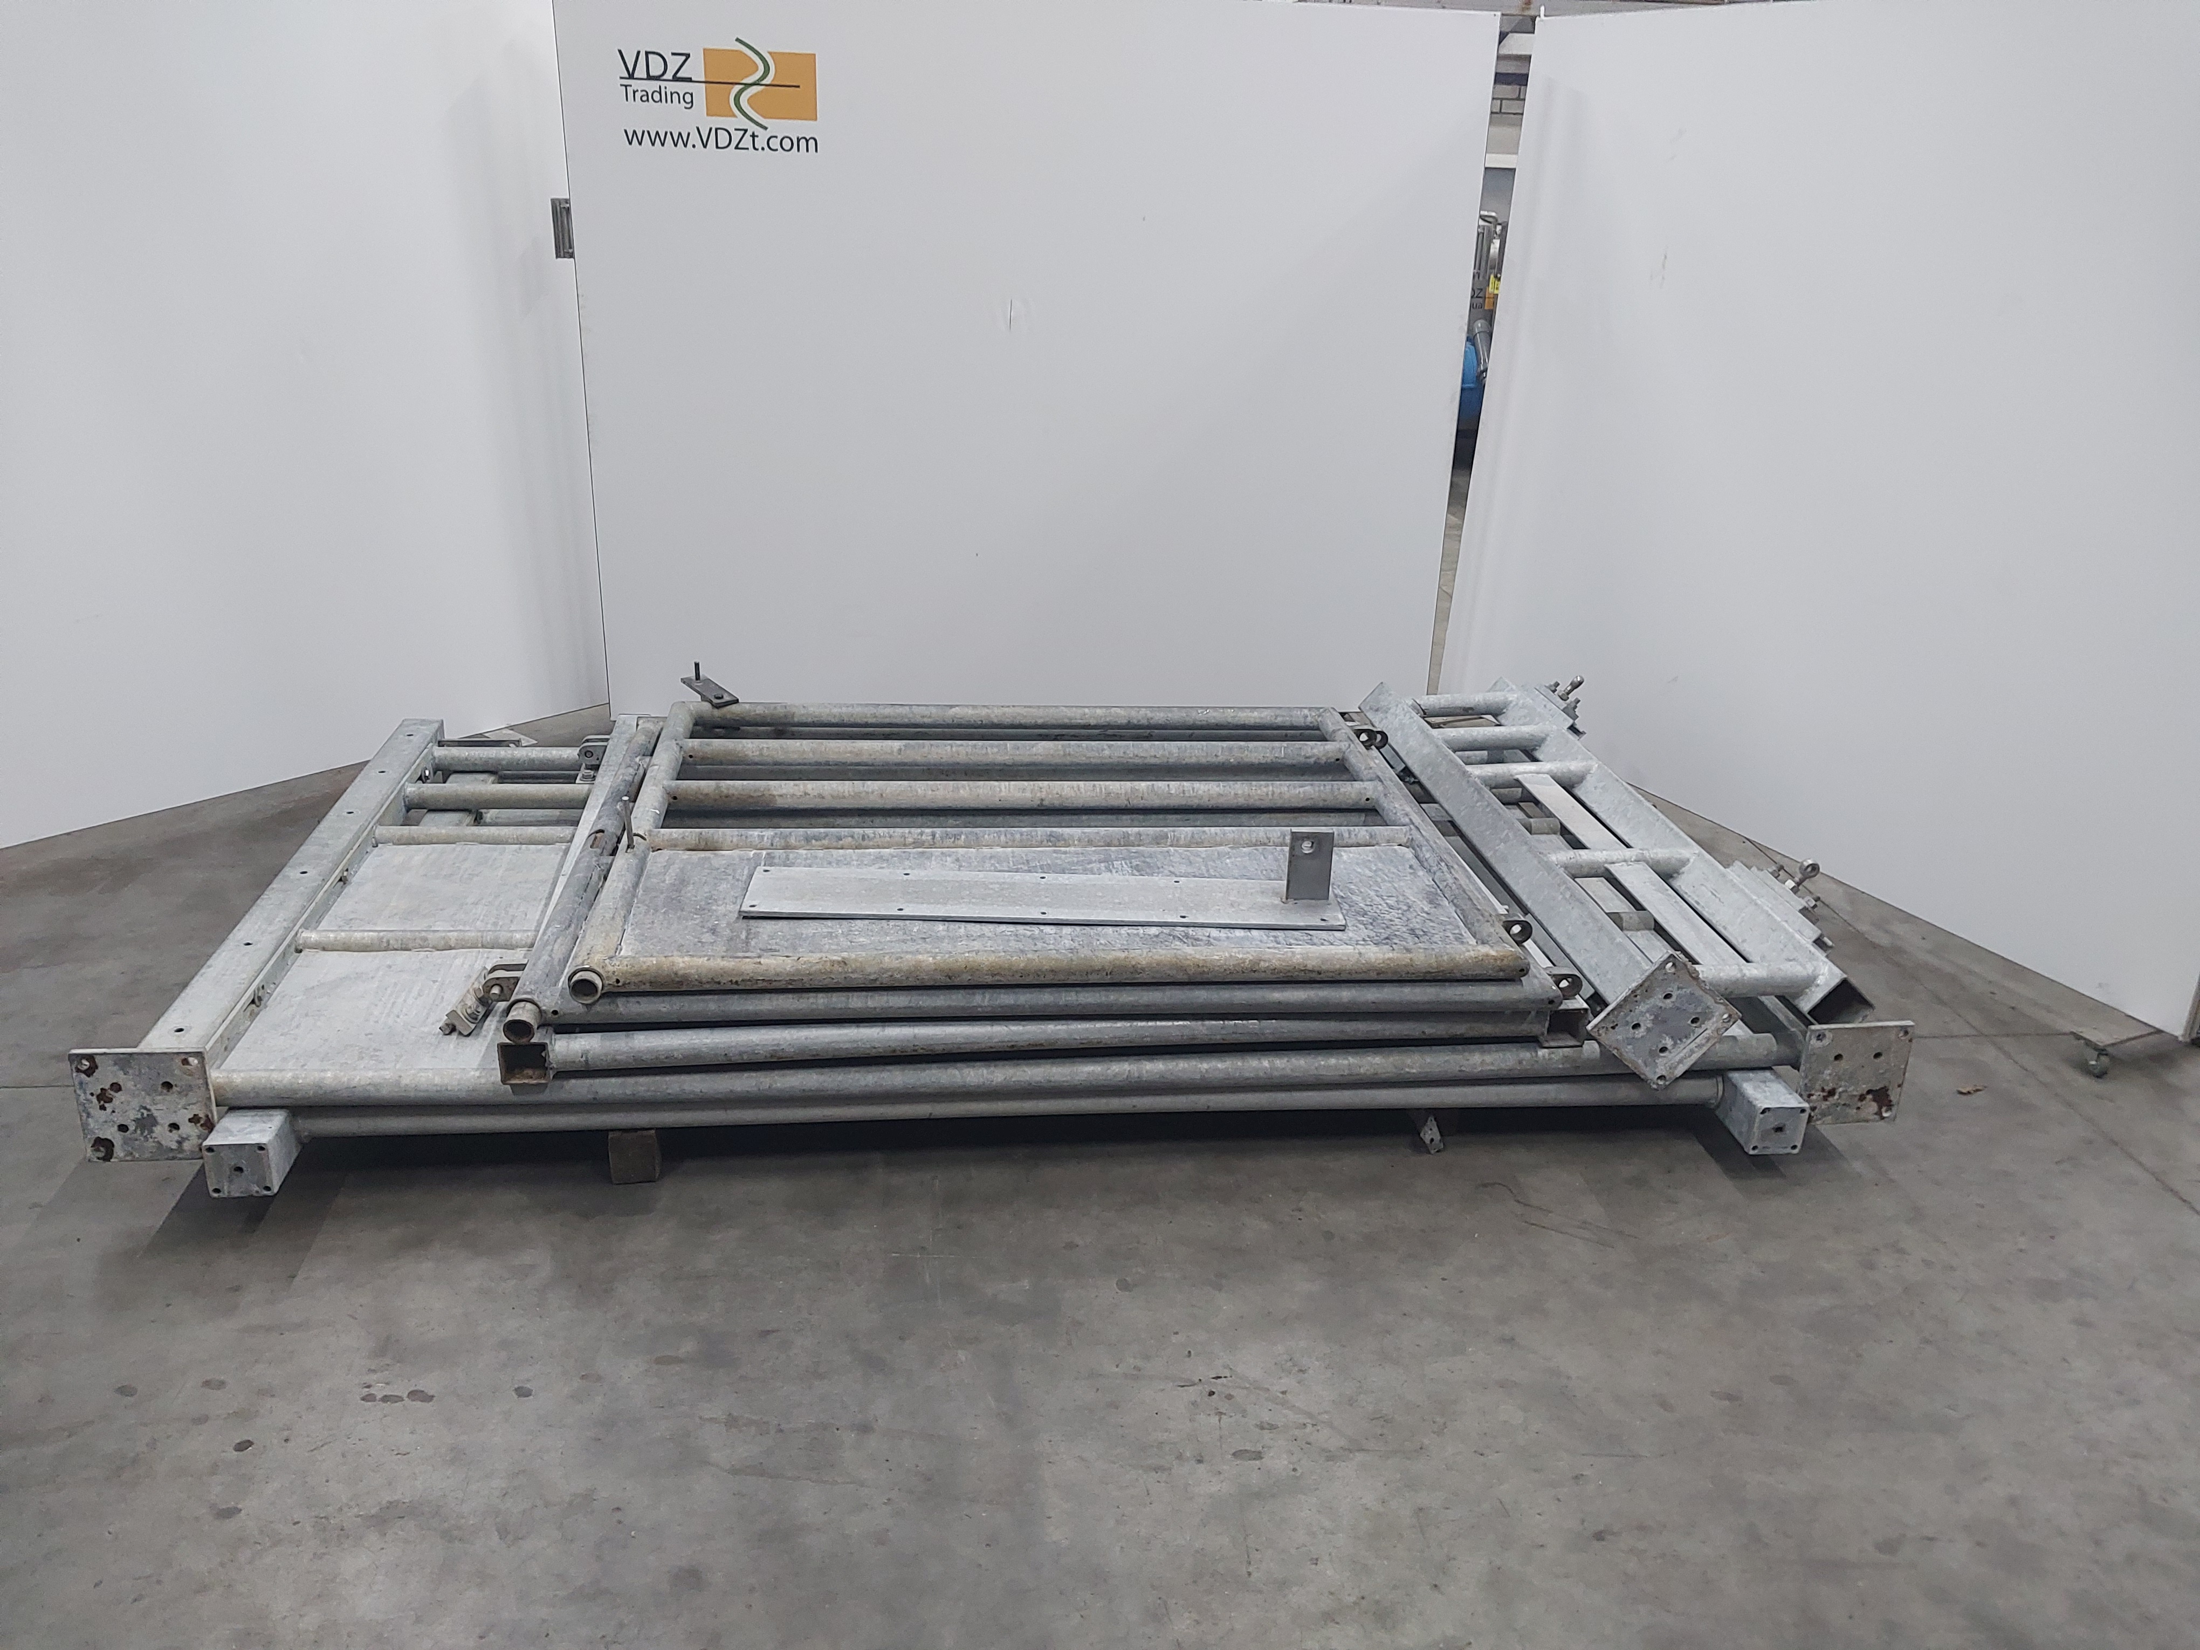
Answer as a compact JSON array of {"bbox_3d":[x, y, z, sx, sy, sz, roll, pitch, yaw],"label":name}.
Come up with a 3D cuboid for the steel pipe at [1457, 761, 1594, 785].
[{"bbox_3d":[1.027,-0.123,4.130,0.329,0.056,0.056,-1,22,-10],"label":"steel pipe"}]

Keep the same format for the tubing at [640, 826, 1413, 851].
[{"bbox_3d":[-0.123,0.027,3.415,1.544,0.042,0.042,0,22,-8],"label":"tubing"}]

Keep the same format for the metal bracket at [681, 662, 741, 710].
[{"bbox_3d":[-0.915,-0.331,4.033,0.060,0.070,0.205,-11,26,-32],"label":"metal bracket"}]

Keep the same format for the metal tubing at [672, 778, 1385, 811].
[{"bbox_3d":[-0.141,-0.065,3.566,1.467,0.058,0.058,0,22,-7],"label":"metal tubing"}]

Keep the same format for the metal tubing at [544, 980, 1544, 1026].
[{"bbox_3d":[-0.042,0.294,2.844,1.675,0.058,0.058,0,22,-7],"label":"metal tubing"}]

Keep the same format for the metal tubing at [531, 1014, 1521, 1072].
[{"bbox_3d":[-0.051,0.358,2.909,1.704,0.058,0.058,-1,22,-8],"label":"metal tubing"}]

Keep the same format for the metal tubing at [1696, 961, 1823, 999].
[{"bbox_3d":[1.138,0.273,2.995,0.259,0.057,0.057,-1,22,-8],"label":"metal tubing"}]

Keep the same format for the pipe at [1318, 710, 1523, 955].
[{"bbox_3d":[0.627,-0.017,3.541,0.058,0.058,1.320,0,22,-7],"label":"pipe"}]

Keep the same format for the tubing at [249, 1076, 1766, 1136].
[{"bbox_3d":[-0.093,0.480,2.939,2.429,0.048,0.048,0,21,-7],"label":"tubing"}]

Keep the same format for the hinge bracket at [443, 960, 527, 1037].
[{"bbox_3d":[-1.027,0.288,2.864,0.125,0.095,0.100,0,22,-7],"label":"hinge bracket"}]

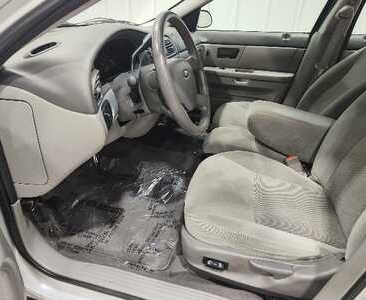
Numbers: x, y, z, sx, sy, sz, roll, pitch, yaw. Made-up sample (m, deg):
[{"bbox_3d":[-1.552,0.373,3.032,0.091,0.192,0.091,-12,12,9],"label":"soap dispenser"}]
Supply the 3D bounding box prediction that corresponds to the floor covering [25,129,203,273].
[{"bbox_3d":[-0.249,0.184,1.147,0.640,0.180,0.600,9,26,14],"label":"floor covering"}]

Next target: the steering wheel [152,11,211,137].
[{"bbox_3d":[-0.007,-0.227,0.844,0.100,0.385,0.385,-12,20,22],"label":"steering wheel"}]

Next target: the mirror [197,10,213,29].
[{"bbox_3d":[0.129,-0.960,1.953,0.120,0.145,0.210,9,26,14],"label":"mirror"}]

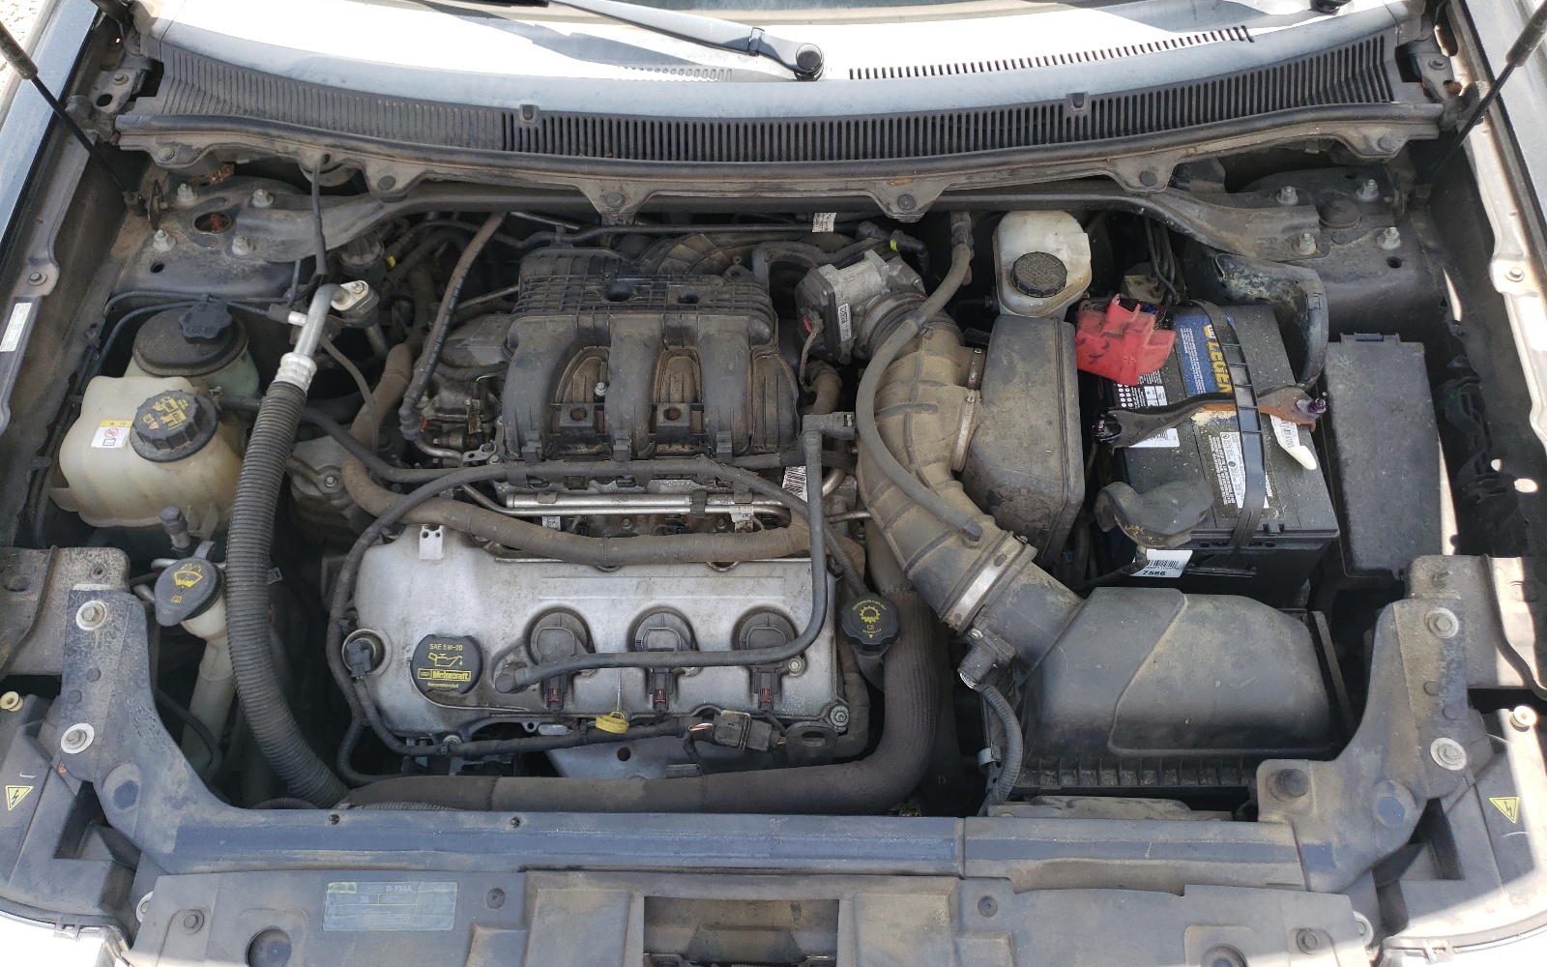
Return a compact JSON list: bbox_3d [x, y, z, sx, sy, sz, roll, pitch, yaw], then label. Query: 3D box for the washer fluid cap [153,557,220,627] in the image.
[{"bbox_3d":[-0.560,0.103,1.110,0.056,0.028,0.060,24,71,9],"label":"washer fluid cap"}]

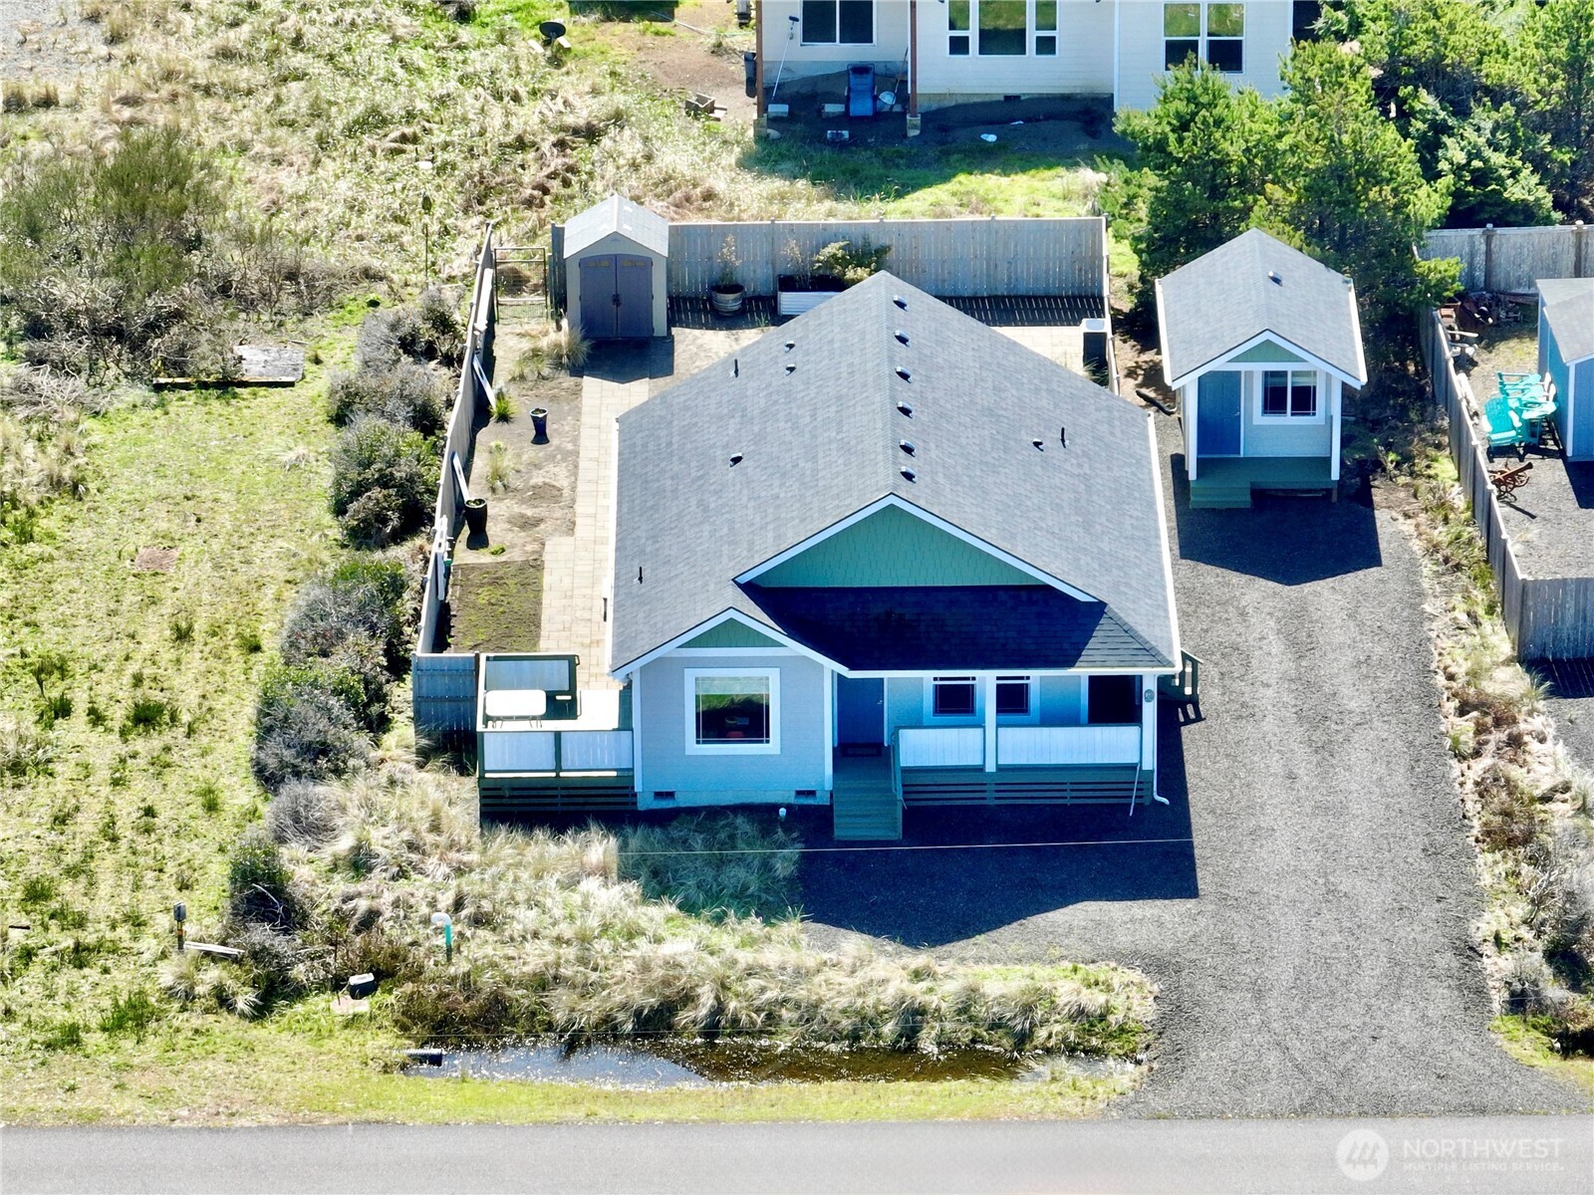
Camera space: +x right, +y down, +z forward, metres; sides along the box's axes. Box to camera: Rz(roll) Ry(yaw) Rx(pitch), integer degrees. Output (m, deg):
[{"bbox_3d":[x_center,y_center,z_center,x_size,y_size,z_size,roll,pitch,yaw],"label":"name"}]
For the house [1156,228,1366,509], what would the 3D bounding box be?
[{"bbox_3d":[9.663,-4.795,154.914,4.160,4.154,4.901,0,28,0],"label":"house"}]

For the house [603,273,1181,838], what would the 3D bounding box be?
[{"bbox_3d":[1.818,-0.997,145.386,11.025,6.450,11.763,-1,28,0],"label":"house"}]

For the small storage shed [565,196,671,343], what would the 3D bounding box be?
[{"bbox_3d":[-3.907,-7.215,161.411,2.250,2.550,1.924,-1,28,0],"label":"small storage shed"}]

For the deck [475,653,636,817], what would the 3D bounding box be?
[{"bbox_3d":[-4.622,2.602,143.645,3.070,1.800,3.160,-1,28,0],"label":"deck"}]

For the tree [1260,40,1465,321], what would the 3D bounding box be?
[{"bbox_3d":[12.188,-9.582,161.639,4.500,6.300,4.200,-1,28,0],"label":"tree"}]

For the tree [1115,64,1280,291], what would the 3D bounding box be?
[{"bbox_3d":[8.863,-9.681,163.374,3.660,4.900,3.500,-1,28,0],"label":"tree"}]

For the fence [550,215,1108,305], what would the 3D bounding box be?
[{"bbox_3d":[0.704,-7.395,162.379,12.185,1.900,0.120,-1,28,0],"label":"fence"}]

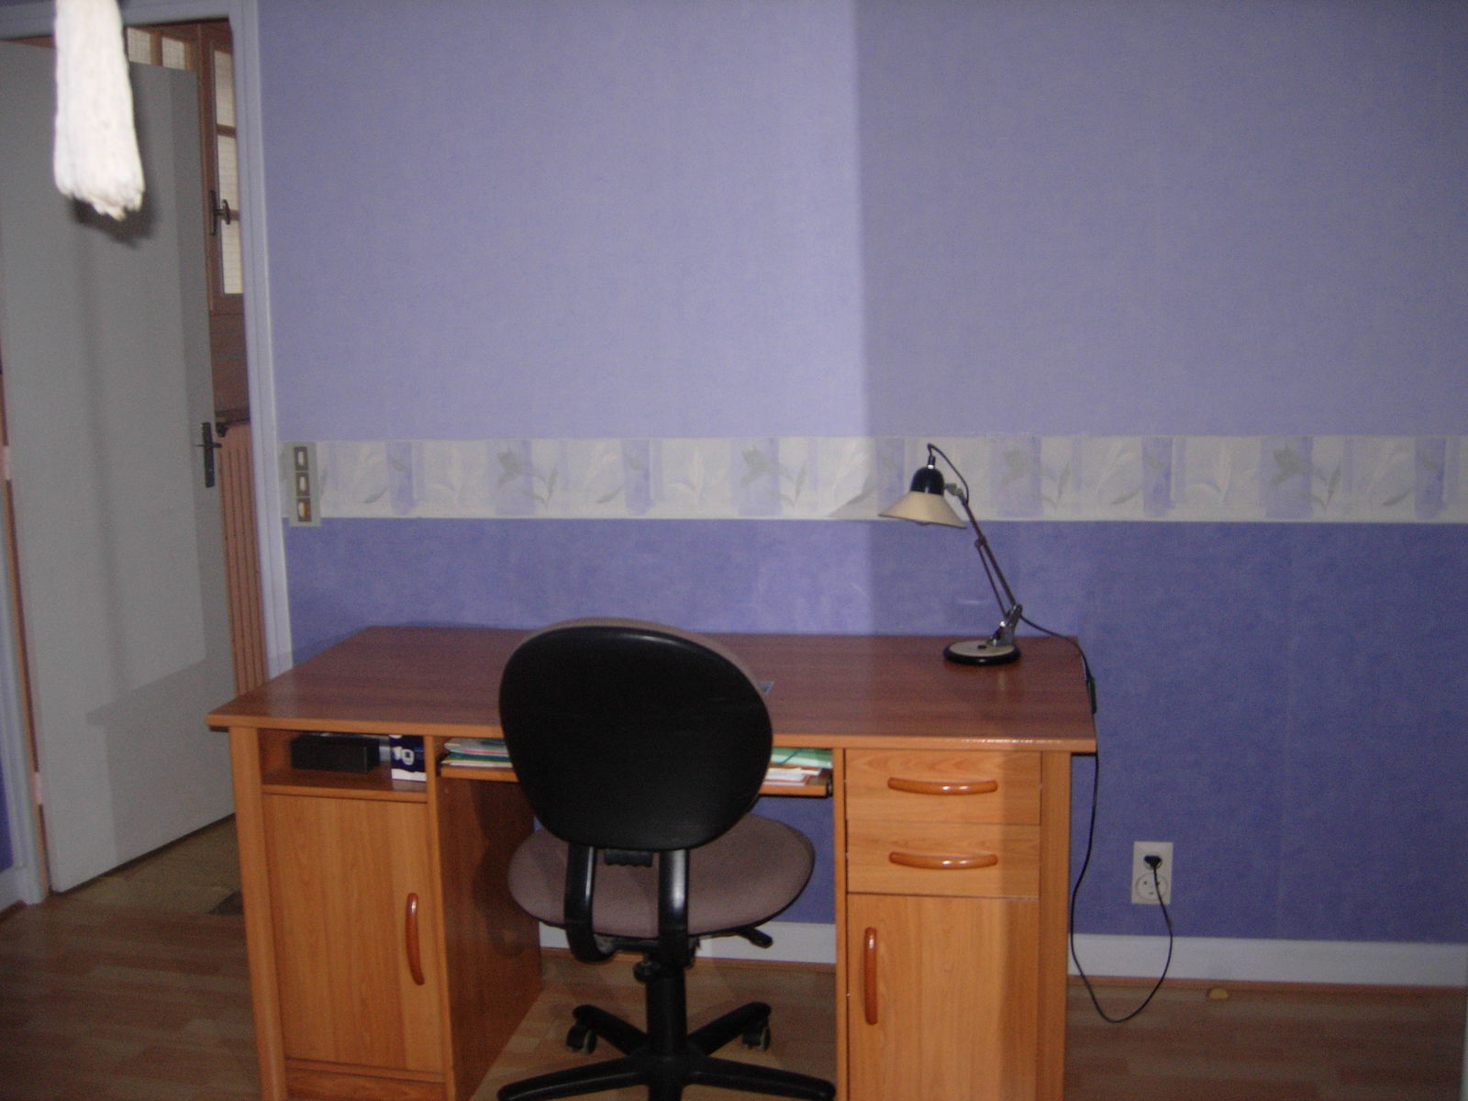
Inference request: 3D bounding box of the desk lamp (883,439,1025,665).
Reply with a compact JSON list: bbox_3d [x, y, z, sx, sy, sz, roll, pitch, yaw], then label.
[{"bbox_3d":[0.427,0.004,2.916,0.330,0.424,0.167,-7,11,-30],"label":"desk lamp"}]

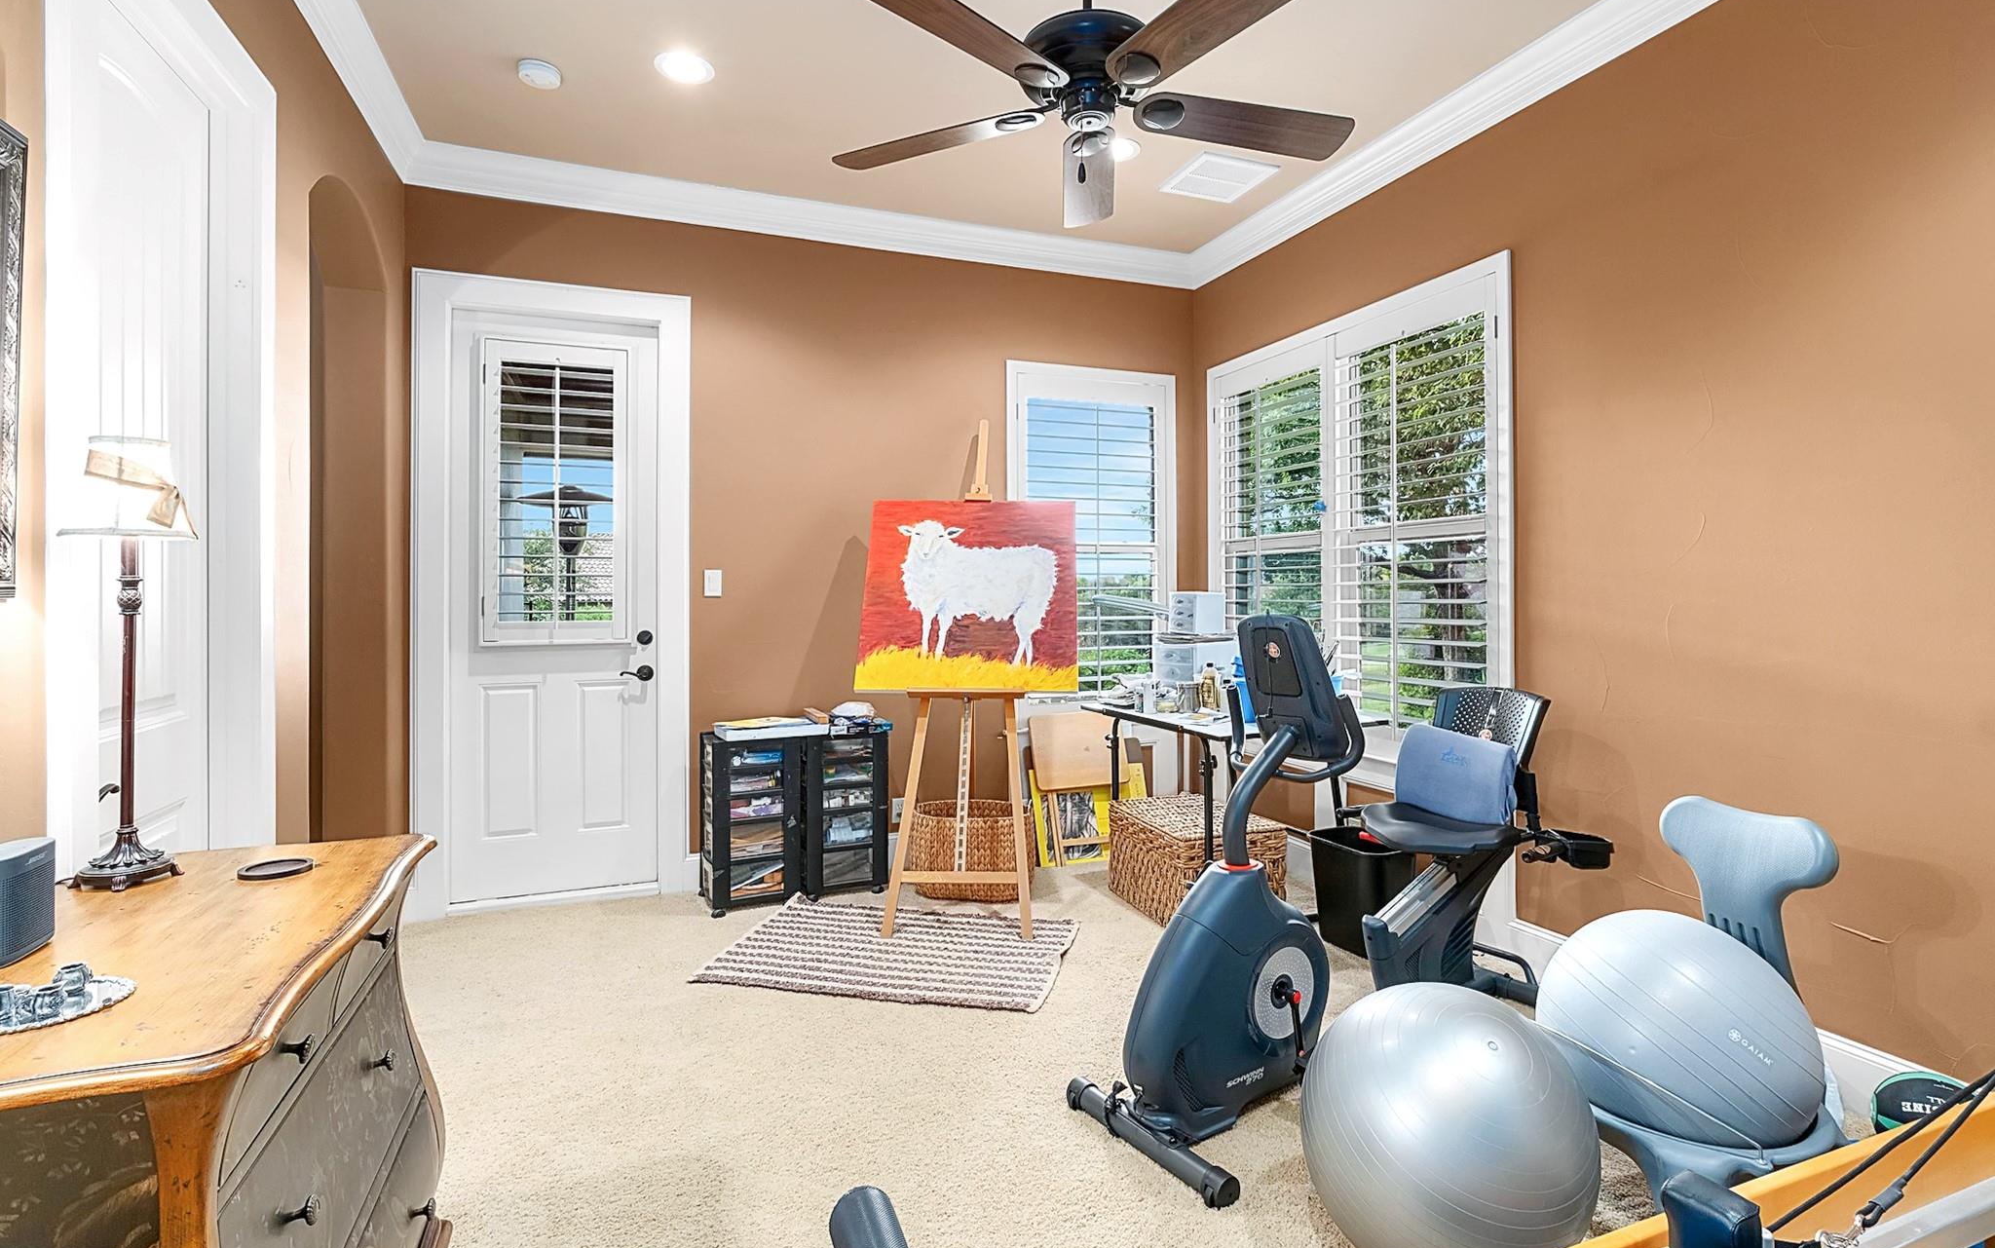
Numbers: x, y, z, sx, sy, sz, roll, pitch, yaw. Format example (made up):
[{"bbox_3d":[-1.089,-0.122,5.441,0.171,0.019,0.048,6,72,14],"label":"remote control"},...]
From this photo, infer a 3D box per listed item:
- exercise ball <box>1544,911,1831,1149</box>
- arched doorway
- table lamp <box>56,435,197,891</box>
[{"bbox_3d":[1.476,0.900,2.072,0.505,0.505,0.505,1,2,30],"label":"exercise ball"},{"bbox_3d":[-2.209,-0.126,3.073,0.200,2.650,0.920,-1,1,-21],"label":"arched doorway"},{"bbox_3d":[-1.376,0.048,1.484,0.170,0.700,0.170,-1,1,-21],"label":"table lamp"}]

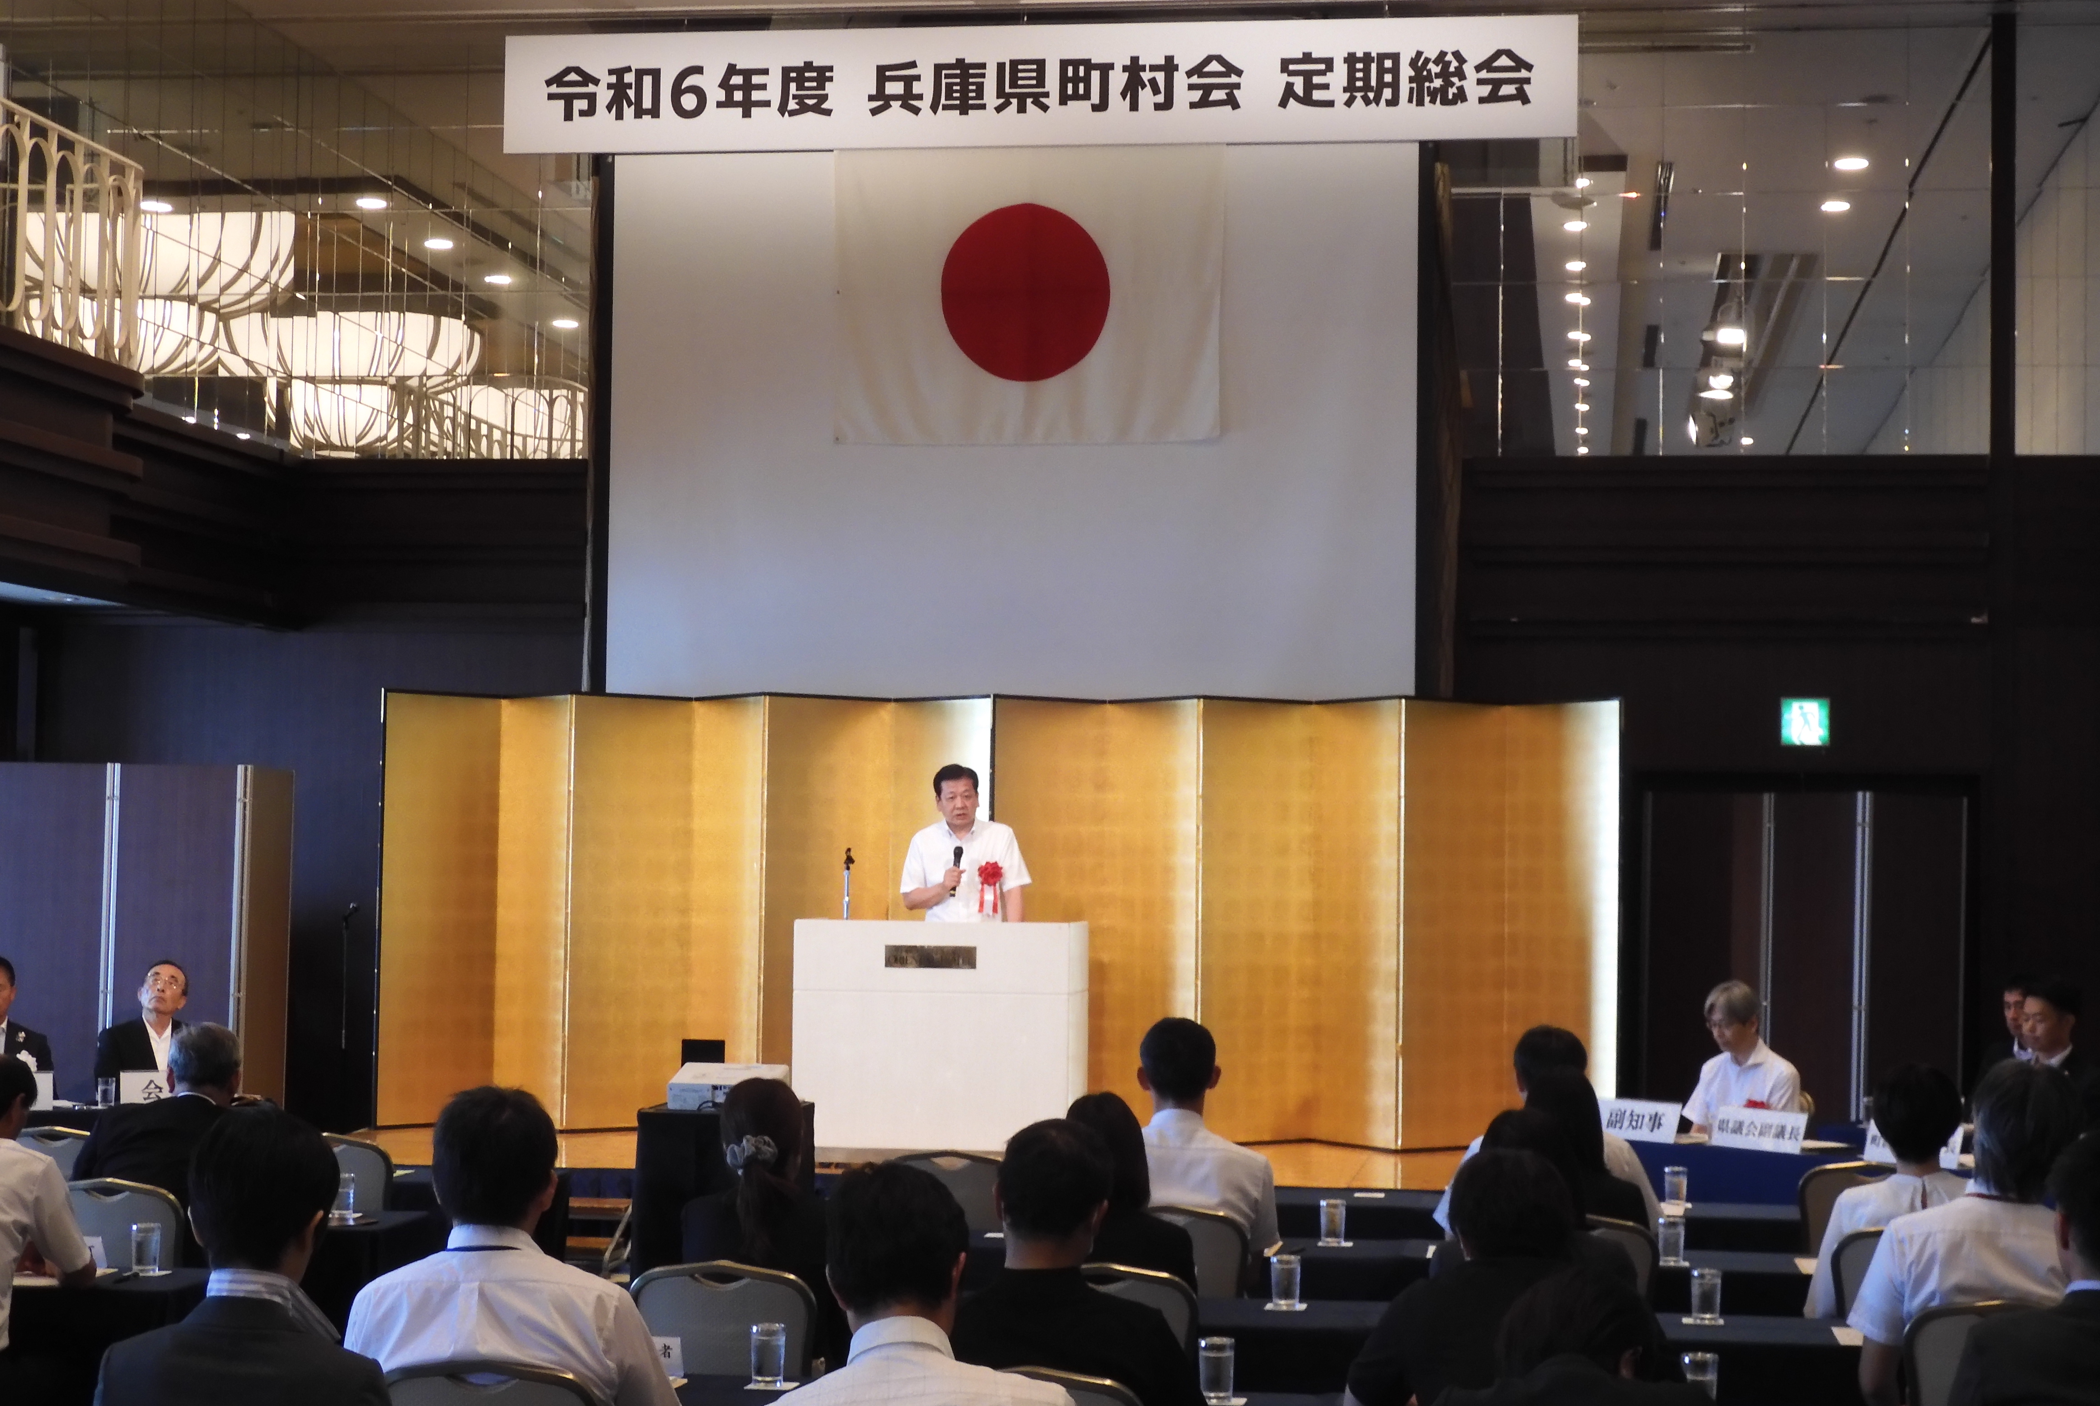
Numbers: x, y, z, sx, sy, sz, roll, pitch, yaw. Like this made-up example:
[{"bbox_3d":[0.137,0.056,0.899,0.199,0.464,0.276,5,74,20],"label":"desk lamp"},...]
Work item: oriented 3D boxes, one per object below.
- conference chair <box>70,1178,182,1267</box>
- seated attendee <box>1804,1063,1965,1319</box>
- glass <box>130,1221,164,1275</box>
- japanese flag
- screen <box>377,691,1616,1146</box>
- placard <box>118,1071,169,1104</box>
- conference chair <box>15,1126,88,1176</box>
[{"bbox_3d":[-2.290,1.625,8.797,0.430,0.880,0.560,0,-3,8],"label":"conference chair"},{"bbox_3d":[2.061,1.498,8.456,0.520,1.260,0.750,0,-3,8],"label":"seated attendee"},{"bbox_3d":[-2.156,1.305,8.262,0.064,0.110,0.064,0,-3,6],"label":"glass"},{"bbox_3d":[-0.094,-1.719,14.560,1.610,1.250,0.050,0,-3,7],"label":"japanese flag"},{"bbox_3d":[-0.307,0.999,16.255,5.848,2.060,0.420,0,-3,8],"label":"screen"},{"bbox_3d":[-3.656,1.588,14.233,0.340,0.130,0.090,1,-3,-12],"label":"placard"},{"bbox_3d":[-2.848,1.684,10.247,0.430,0.880,0.560,0,-3,8],"label":"conference chair"}]

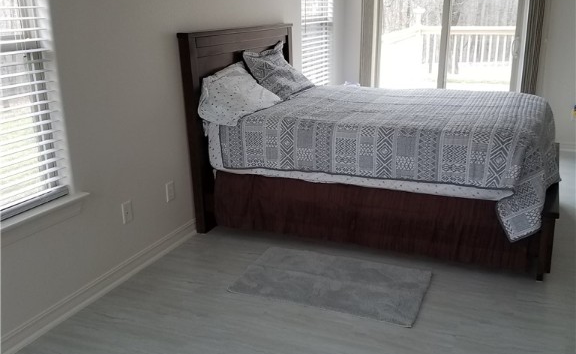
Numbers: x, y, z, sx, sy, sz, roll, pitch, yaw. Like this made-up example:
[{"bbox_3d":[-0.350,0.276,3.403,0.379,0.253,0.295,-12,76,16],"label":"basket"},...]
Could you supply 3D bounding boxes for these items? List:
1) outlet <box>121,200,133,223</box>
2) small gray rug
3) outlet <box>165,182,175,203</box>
[{"bbox_3d":[-0.889,0.198,3.187,0.010,0.117,0.071,6,18,22],"label":"outlet"},{"bbox_3d":[0.239,0.566,3.163,0.980,0.016,0.615,6,18,22],"label":"small gray rug"},{"bbox_3d":[-0.726,0.093,3.556,0.010,0.117,0.071,6,18,22],"label":"outlet"}]

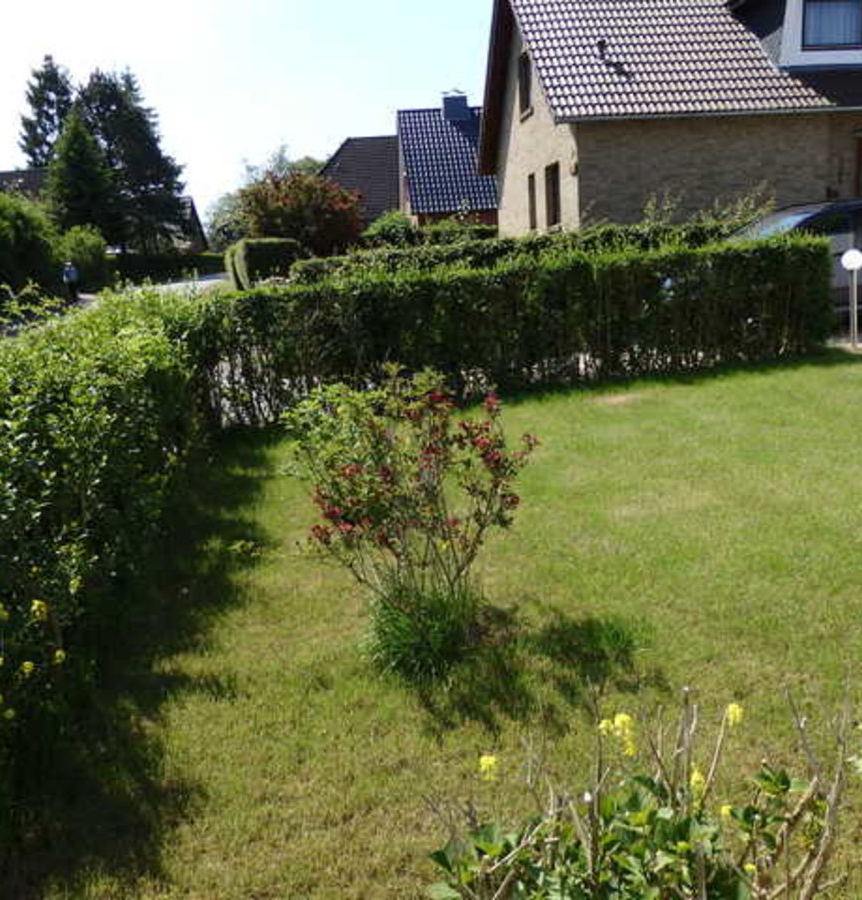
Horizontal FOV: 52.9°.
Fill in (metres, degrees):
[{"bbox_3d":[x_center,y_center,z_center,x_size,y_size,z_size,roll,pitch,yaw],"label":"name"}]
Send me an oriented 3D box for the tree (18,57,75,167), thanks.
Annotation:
[{"bbox_3d":[-24.972,-18.412,57.787,4.200,15.220,4.200,-7,12,-14],"label":"tree"}]

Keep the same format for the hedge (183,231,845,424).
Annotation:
[{"bbox_3d":[1.009,-1.268,8.668,6.647,1.222,0.700,-7,12,-15],"label":"hedge"}]

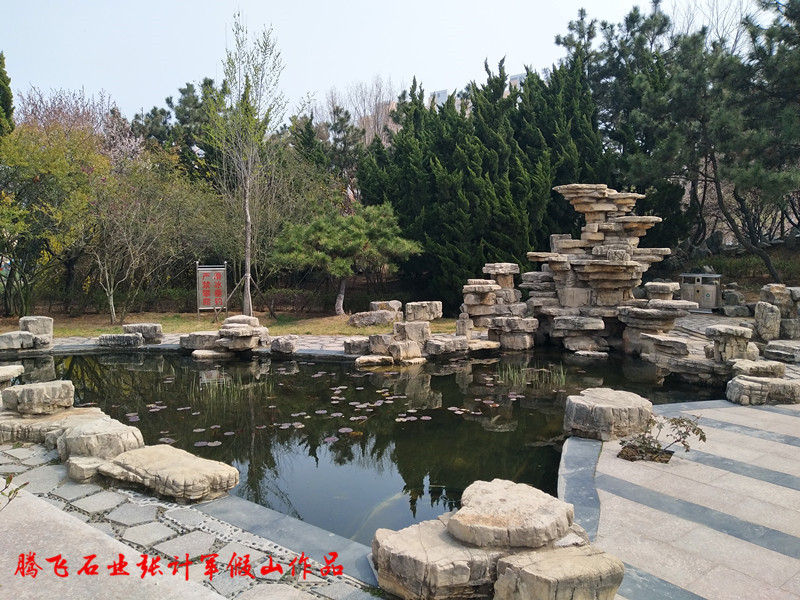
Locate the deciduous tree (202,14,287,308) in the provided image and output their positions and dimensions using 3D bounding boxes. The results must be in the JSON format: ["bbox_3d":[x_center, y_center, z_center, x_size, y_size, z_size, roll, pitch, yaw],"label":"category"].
[{"bbox_3d":[-3.919,-3.312,15.382,2.050,7.700,2.050,-1,5,0],"label":"deciduous tree"}]

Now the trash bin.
[{"bbox_3d":[8.511,-0.247,17.036,0.420,0.990,0.970,-5,6,-42],"label":"trash bin"}]

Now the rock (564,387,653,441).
[{"bbox_3d":[2.024,1.120,5.990,0.800,0.330,0.800,-1,5,0],"label":"rock"}]

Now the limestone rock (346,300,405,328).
[{"bbox_3d":[-0.587,0.316,14.573,1.300,0.570,0.850,-1,5,0],"label":"limestone rock"}]

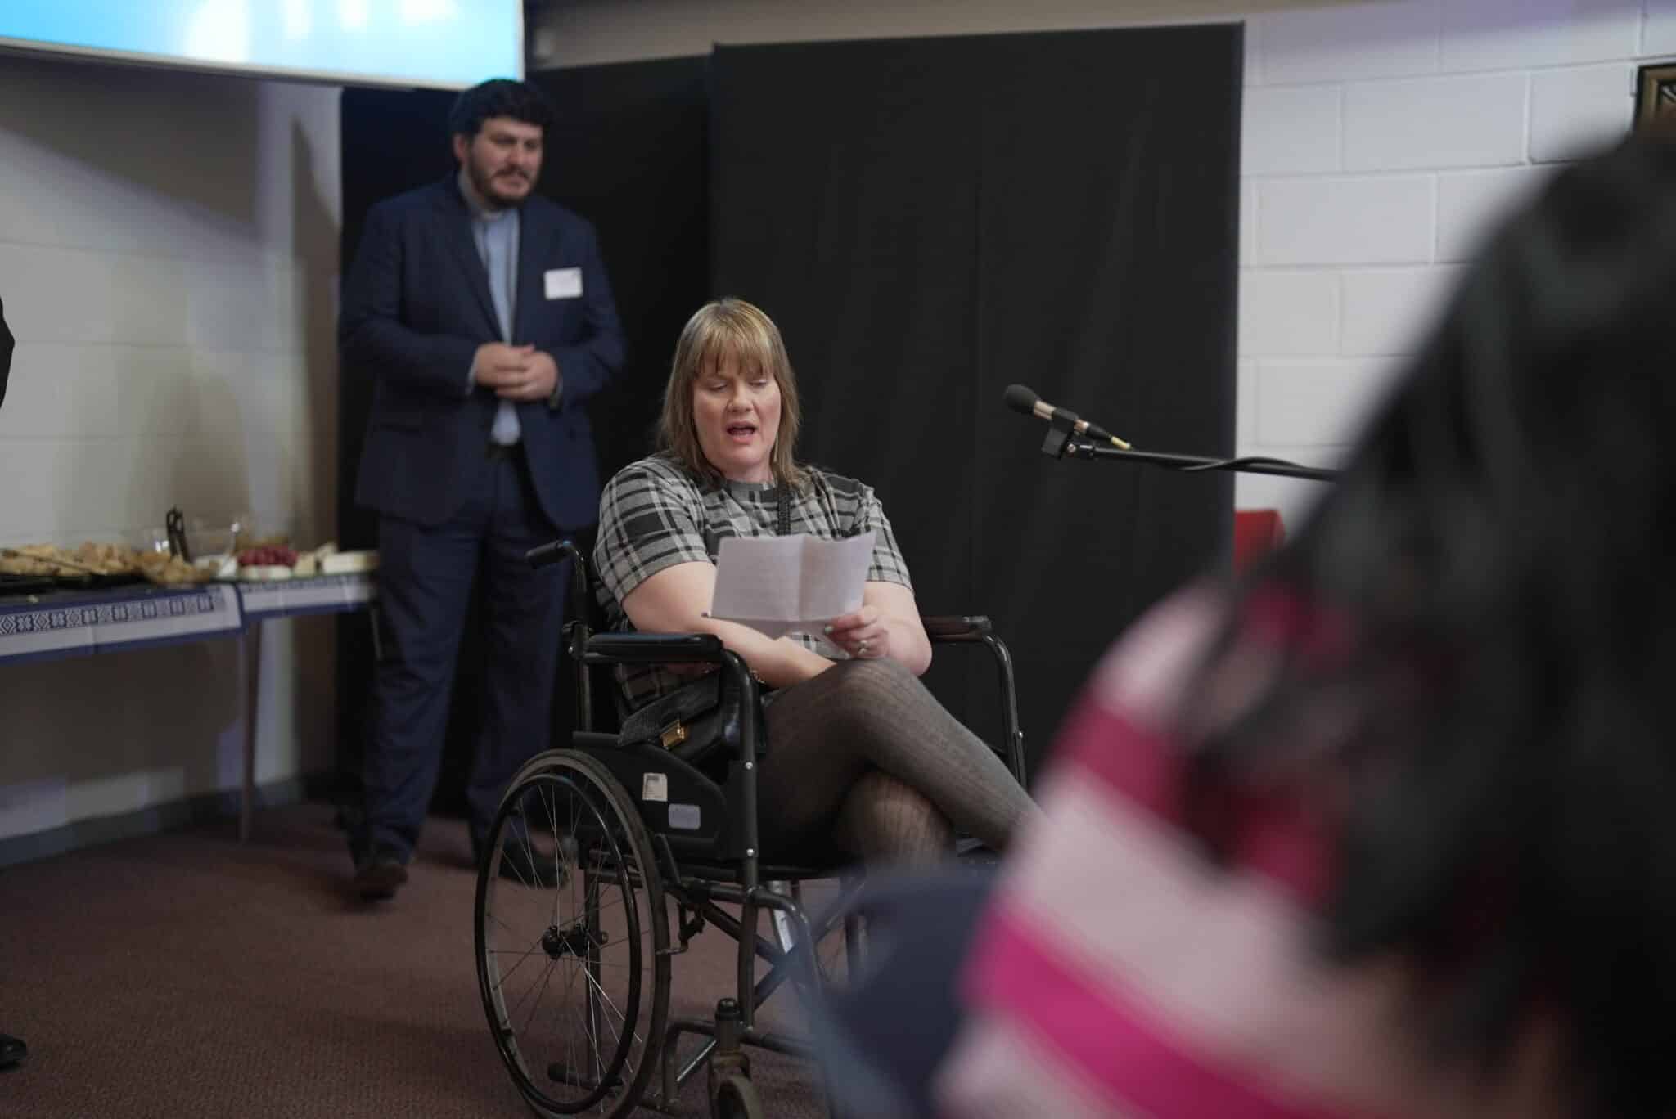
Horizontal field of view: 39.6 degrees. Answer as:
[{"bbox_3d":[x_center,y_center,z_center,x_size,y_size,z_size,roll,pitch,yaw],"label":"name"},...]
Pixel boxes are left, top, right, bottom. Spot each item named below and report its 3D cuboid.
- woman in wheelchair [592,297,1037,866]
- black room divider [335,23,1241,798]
[{"bbox_3d":[0.015,0.209,3.504,0.580,1.190,0.780,-2,5,-35],"label":"woman in wheelchair"},{"bbox_3d":[-0.287,-0.251,5.628,2.528,1.925,0.272,3,4,28],"label":"black room divider"}]

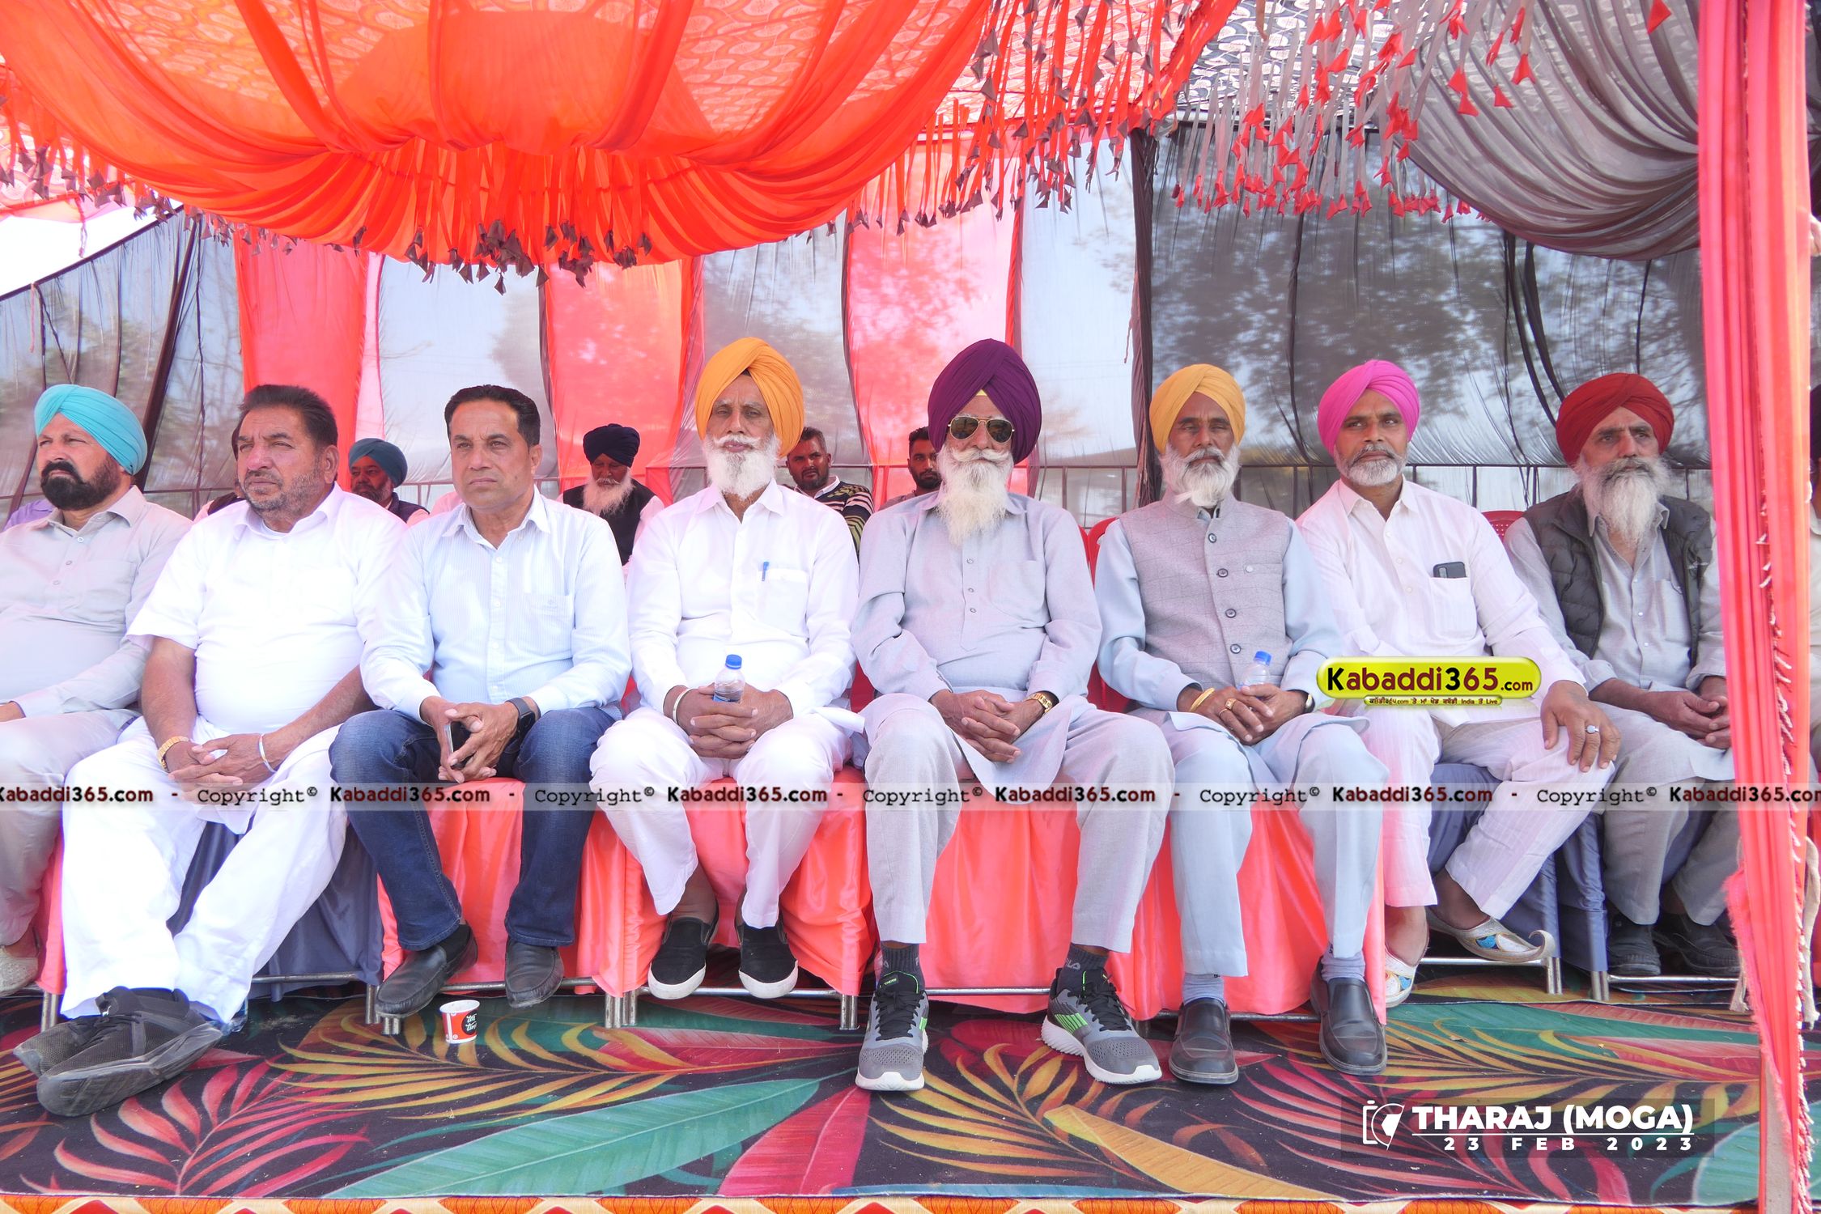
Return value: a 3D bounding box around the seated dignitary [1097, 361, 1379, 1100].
[{"bbox_3d":[0.600,0.140,2.280,0.480,1.250,0.700,0,0,0],"label":"seated dignitary"}]

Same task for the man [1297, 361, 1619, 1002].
[{"bbox_3d":[1.125,0.105,2.620,0.510,1.320,0.730,0,0,6],"label":"man"}]

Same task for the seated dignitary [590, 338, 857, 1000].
[{"bbox_3d":[-0.335,0.065,2.360,0.490,1.240,0.700,0,0,-3],"label":"seated dignitary"}]

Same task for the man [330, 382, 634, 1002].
[{"bbox_3d":[-0.785,0.140,2.330,0.510,1.160,0.680,0,0,-3],"label":"man"}]

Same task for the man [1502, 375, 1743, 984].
[{"bbox_3d":[1.585,0.105,2.640,0.510,1.280,0.720,0,0,3],"label":"man"}]

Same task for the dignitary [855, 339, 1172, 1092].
[{"bbox_3d":[0.160,0.105,2.310,0.540,1.320,0.800,0,0,-2],"label":"dignitary"}]

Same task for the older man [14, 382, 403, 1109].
[{"bbox_3d":[-1.245,0.160,2.250,0.590,1.210,0.850,0,0,0],"label":"older man"}]

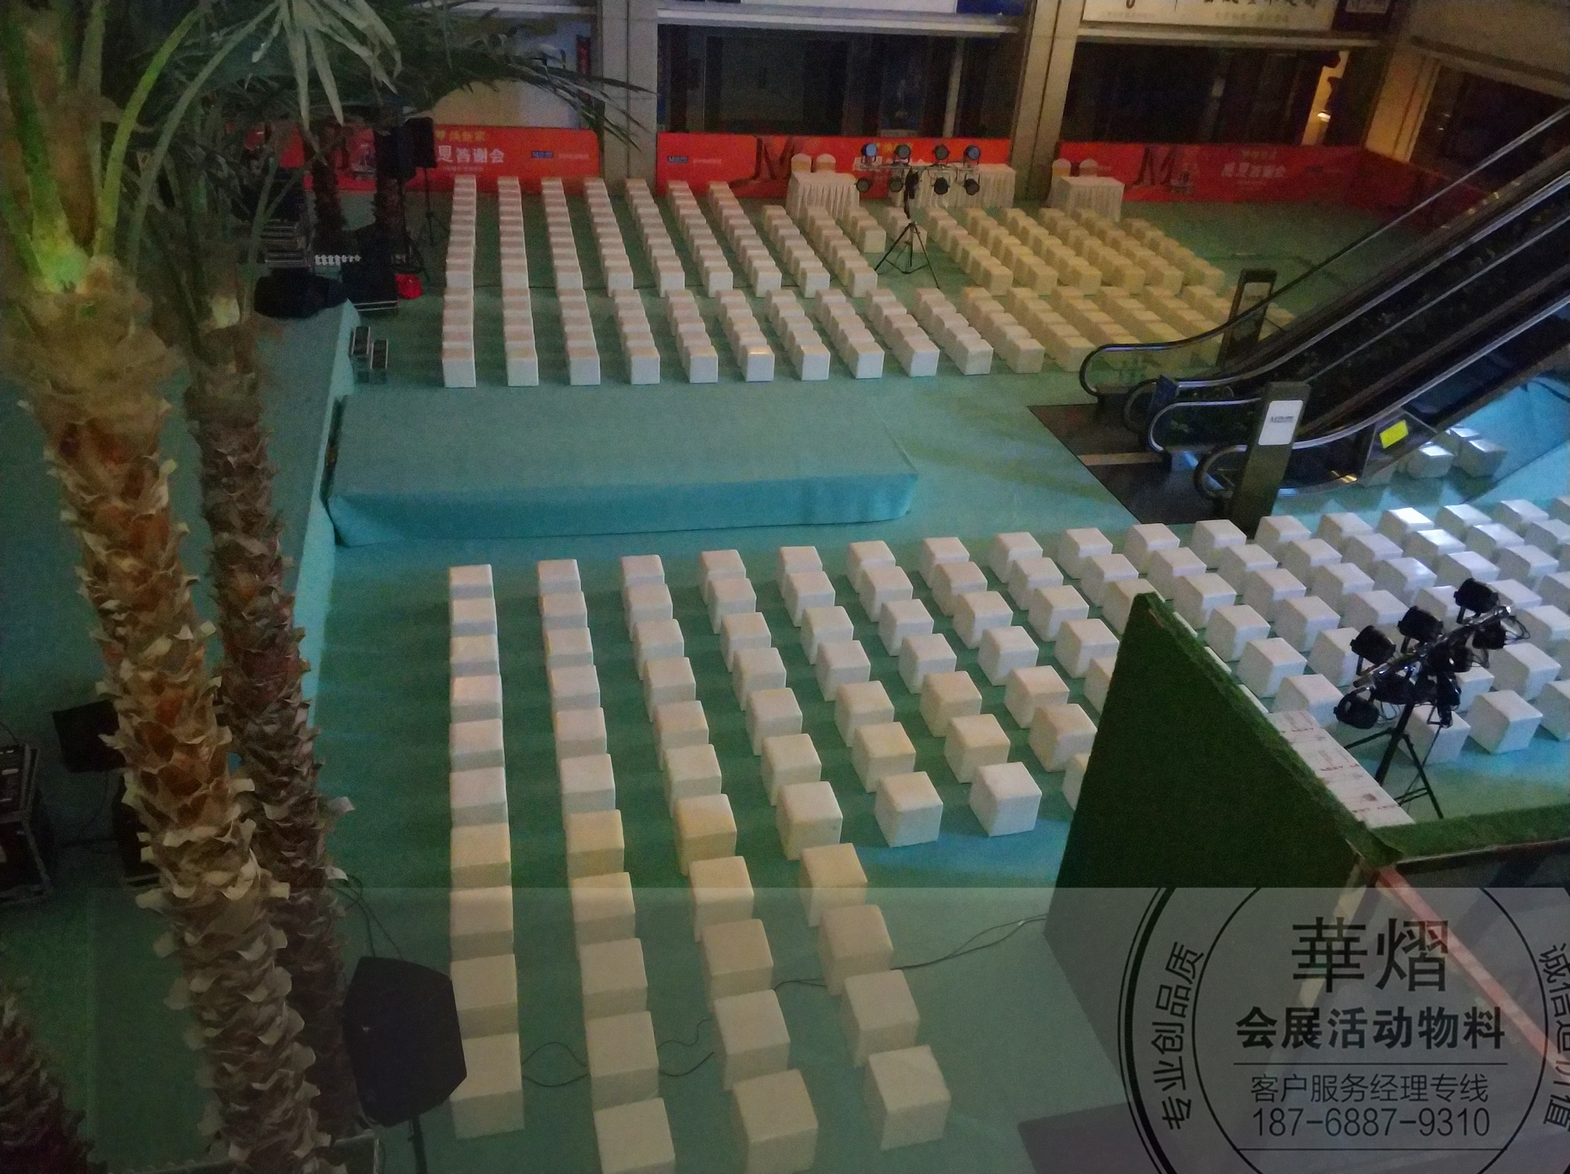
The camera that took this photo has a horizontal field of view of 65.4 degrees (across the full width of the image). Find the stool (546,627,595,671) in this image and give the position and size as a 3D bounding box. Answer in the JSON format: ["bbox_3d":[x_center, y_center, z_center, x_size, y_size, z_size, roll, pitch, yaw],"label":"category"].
[{"bbox_3d":[-2.005,0.671,11.437,0.400,0.400,0.400,-4,33,-14],"label":"stool"}]

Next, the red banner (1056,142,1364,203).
[{"bbox_3d":[9.958,-9.709,28.706,7.650,1.330,0.060,-3,33,-11],"label":"red banner"}]

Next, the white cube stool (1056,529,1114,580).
[{"bbox_3d":[3.393,-0.381,13.792,0.400,0.400,0.400,-4,33,-13],"label":"white cube stool"}]

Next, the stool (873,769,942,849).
[{"bbox_3d":[1.014,1.820,10.021,0.400,0.395,0.402,-5,34,-15],"label":"stool"}]

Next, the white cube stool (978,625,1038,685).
[{"bbox_3d":[2.185,0.677,11.964,0.400,0.400,0.400,-4,34,-14],"label":"white cube stool"}]

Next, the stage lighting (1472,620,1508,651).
[{"bbox_3d":[5.866,0.396,10.175,0.240,0.235,0.230,-16,23,-30],"label":"stage lighting"}]

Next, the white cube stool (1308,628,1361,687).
[{"bbox_3d":[5.615,0.691,12.284,0.405,0.386,0.405,-5,33,-15],"label":"white cube stool"}]

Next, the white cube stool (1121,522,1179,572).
[{"bbox_3d":[4.204,-0.442,14.004,0.400,0.400,0.400,-3,33,-13],"label":"white cube stool"}]

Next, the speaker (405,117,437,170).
[{"bbox_3d":[-6.125,-7.485,20.663,0.390,0.720,0.410,8,33,4],"label":"speaker"}]

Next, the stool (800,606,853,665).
[{"bbox_3d":[0.421,0.473,12.050,0.400,0.395,0.400,-4,33,-13],"label":"stool"}]

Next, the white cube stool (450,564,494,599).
[{"bbox_3d":[-3.108,0.054,12.188,0.400,0.400,0.400,-4,34,-15],"label":"white cube stool"}]

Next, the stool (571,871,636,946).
[{"bbox_3d":[-1.285,2.334,8.674,0.400,0.390,0.401,-4,33,-13],"label":"stool"}]

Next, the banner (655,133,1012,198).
[{"bbox_3d":[1.120,-8.920,26.050,7.700,1.260,0.060,-4,33,-13],"label":"banner"}]

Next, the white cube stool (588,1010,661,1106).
[{"bbox_3d":[-1.010,2.964,7.590,0.400,0.385,0.400,-3,32,-13],"label":"white cube stool"}]

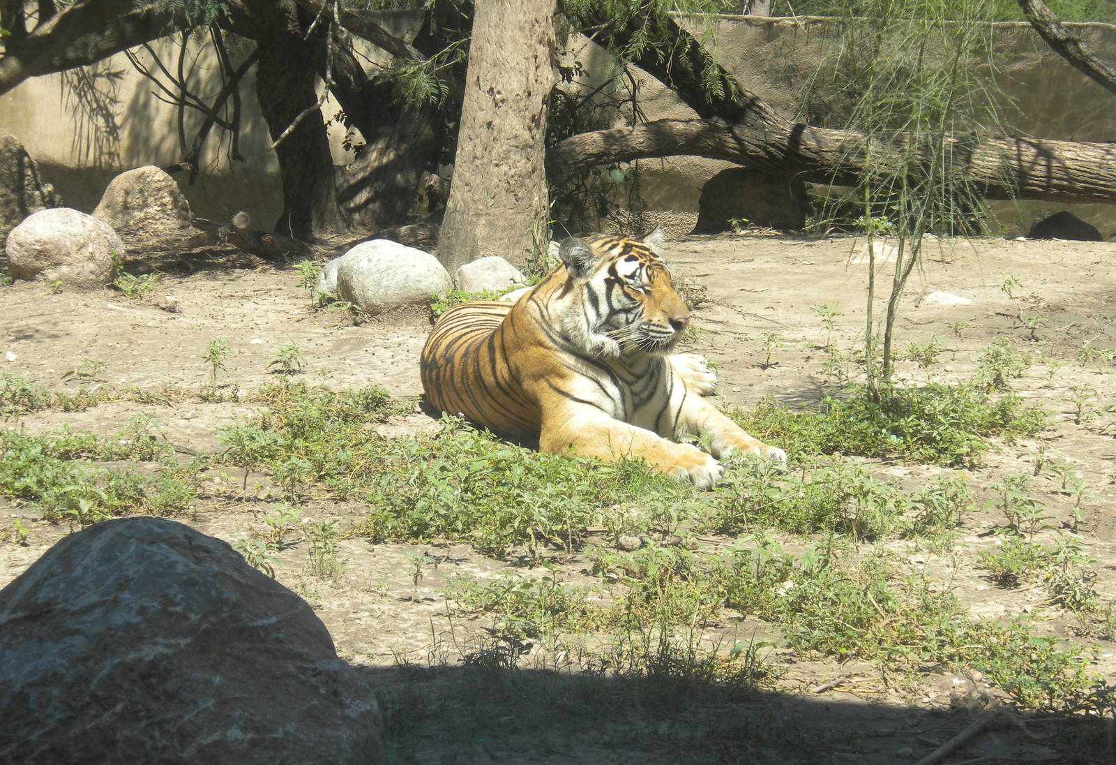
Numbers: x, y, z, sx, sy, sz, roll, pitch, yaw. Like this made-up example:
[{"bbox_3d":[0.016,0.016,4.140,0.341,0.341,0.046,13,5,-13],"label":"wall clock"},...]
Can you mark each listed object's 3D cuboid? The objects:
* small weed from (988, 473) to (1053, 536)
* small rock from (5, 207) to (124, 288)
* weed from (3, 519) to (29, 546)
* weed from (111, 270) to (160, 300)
[{"bbox_3d":[1.172,0.300,8.157,0.165,0.155,0.150,0,9,0],"label":"small weed"},{"bbox_3d":[-1.999,-0.544,13.059,0.484,0.328,0.426,0,10,0],"label":"small rock"},{"bbox_3d":[-1.496,0.408,8.896,0.072,0.064,0.058,0,11,0],"label":"weed"},{"bbox_3d":[-1.657,-0.385,12.659,0.188,0.110,0.160,0,10,0],"label":"weed"}]

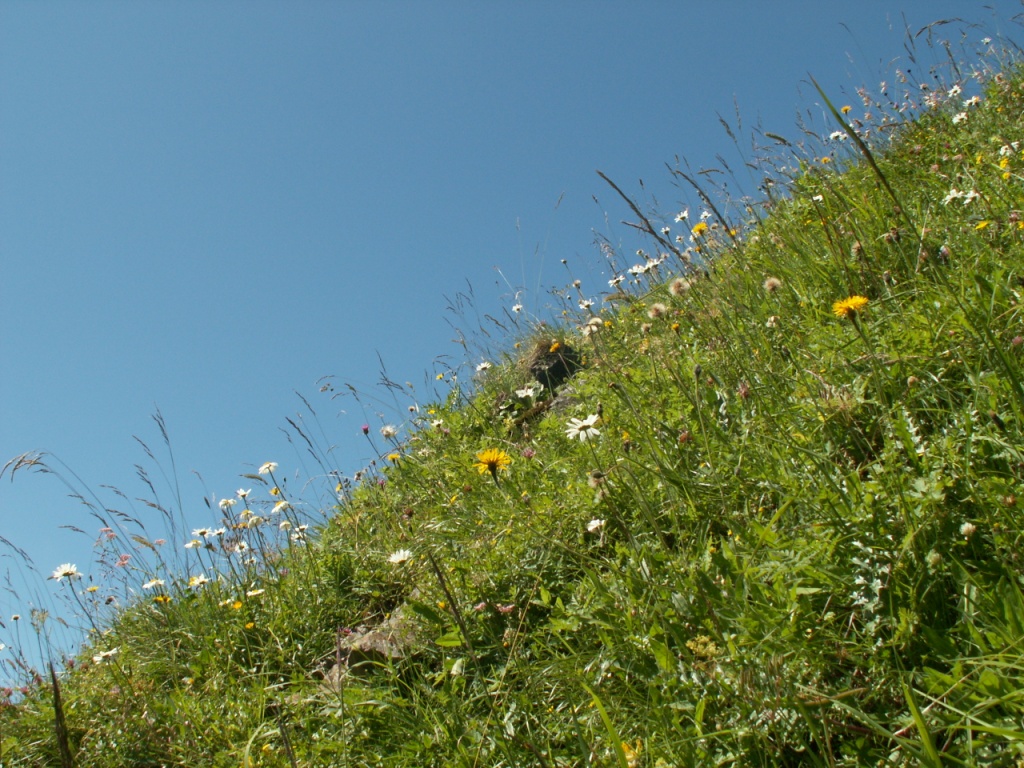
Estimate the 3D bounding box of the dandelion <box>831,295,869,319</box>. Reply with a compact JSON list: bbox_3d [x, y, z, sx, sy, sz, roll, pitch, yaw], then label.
[{"bbox_3d":[0.376,-0.086,1.150,0.041,0.020,0.041,-17,-10,0],"label":"dandelion"}]

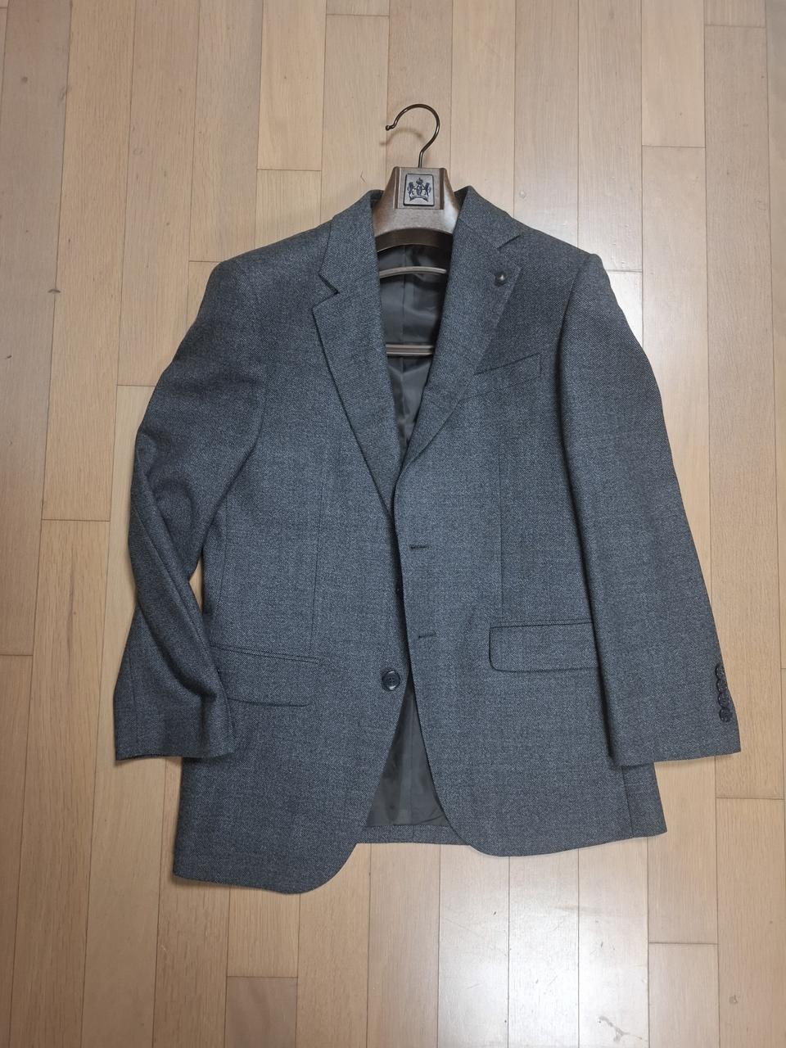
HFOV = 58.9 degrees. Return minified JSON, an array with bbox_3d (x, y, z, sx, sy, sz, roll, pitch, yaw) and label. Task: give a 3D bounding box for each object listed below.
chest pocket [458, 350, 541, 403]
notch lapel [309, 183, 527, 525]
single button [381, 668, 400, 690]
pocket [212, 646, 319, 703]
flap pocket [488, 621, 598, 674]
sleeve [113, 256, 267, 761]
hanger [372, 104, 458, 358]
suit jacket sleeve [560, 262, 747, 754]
[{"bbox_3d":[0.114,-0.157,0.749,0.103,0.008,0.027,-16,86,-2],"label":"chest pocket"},{"bbox_3d":[0.027,-0.187,0.745,0.229,0.060,0.360,0,86,-1],"label":"notch lapel"},{"bbox_3d":[-0.002,0.166,0.738,0.019,0.006,0.020,0,86,-1],"label":"single button"},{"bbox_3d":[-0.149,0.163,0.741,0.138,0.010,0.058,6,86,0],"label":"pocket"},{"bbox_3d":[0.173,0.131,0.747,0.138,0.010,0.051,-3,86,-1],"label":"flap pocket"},{"bbox_3d":[-0.212,-0.018,0.742,0.133,0.065,0.538,4,86,0],"label":"sleeve"},{"bbox_3d":[0.021,-0.328,0.766,0.400,0.060,0.289,0,86,-1],"label":"hanger"},{"bbox_3d":[0.252,-0.022,0.748,0.133,0.065,0.555,-10,86,-1],"label":"suit jacket sleeve"}]

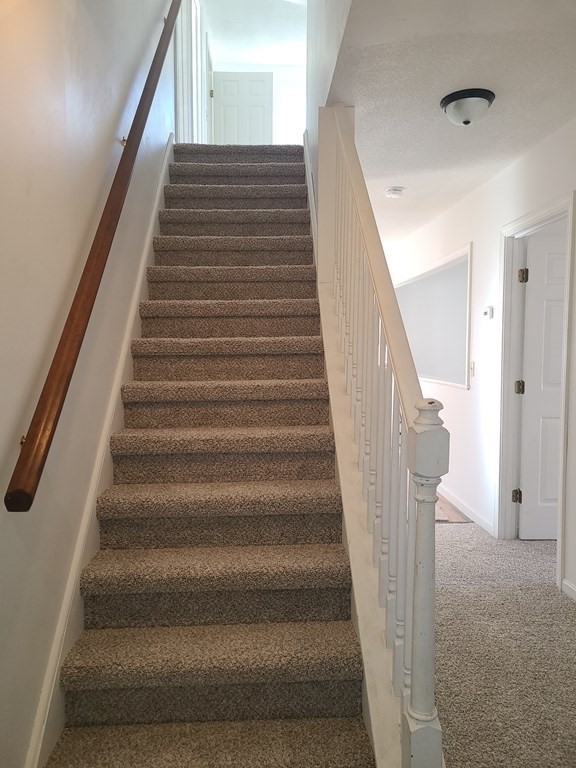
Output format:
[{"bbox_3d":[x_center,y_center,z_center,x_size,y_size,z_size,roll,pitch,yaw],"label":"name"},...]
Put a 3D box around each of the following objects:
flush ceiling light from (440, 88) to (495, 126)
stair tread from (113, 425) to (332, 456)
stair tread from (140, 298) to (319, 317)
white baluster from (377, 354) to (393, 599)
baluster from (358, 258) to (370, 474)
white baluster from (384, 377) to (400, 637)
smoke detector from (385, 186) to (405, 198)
[{"bbox_3d":[0.829,-1.256,2.666,0.245,0.118,0.245,-1,4,-2],"label":"flush ceiling light"},{"bbox_3d":[-0.270,0.244,2.509,0.935,0.073,0.249,-1,5,-2],"label":"stair tread"},{"bbox_3d":[-0.301,-0.407,3.113,0.935,0.073,0.249,-1,5,-2],"label":"stair tread"},{"bbox_3d":[0.304,0.257,1.827,0.034,0.910,0.034,-1,4,-2],"label":"white baluster"},{"bbox_3d":[0.286,-0.124,2.175,0.034,0.910,0.034,-1,4,-2],"label":"baluster"},{"bbox_3d":[0.309,0.349,1.740,0.034,0.910,0.034,-1,4,-2],"label":"white baluster"},{"bbox_3d":[0.786,-1.397,4.207,0.150,0.045,0.150,-1,5,-2],"label":"smoke detector"}]

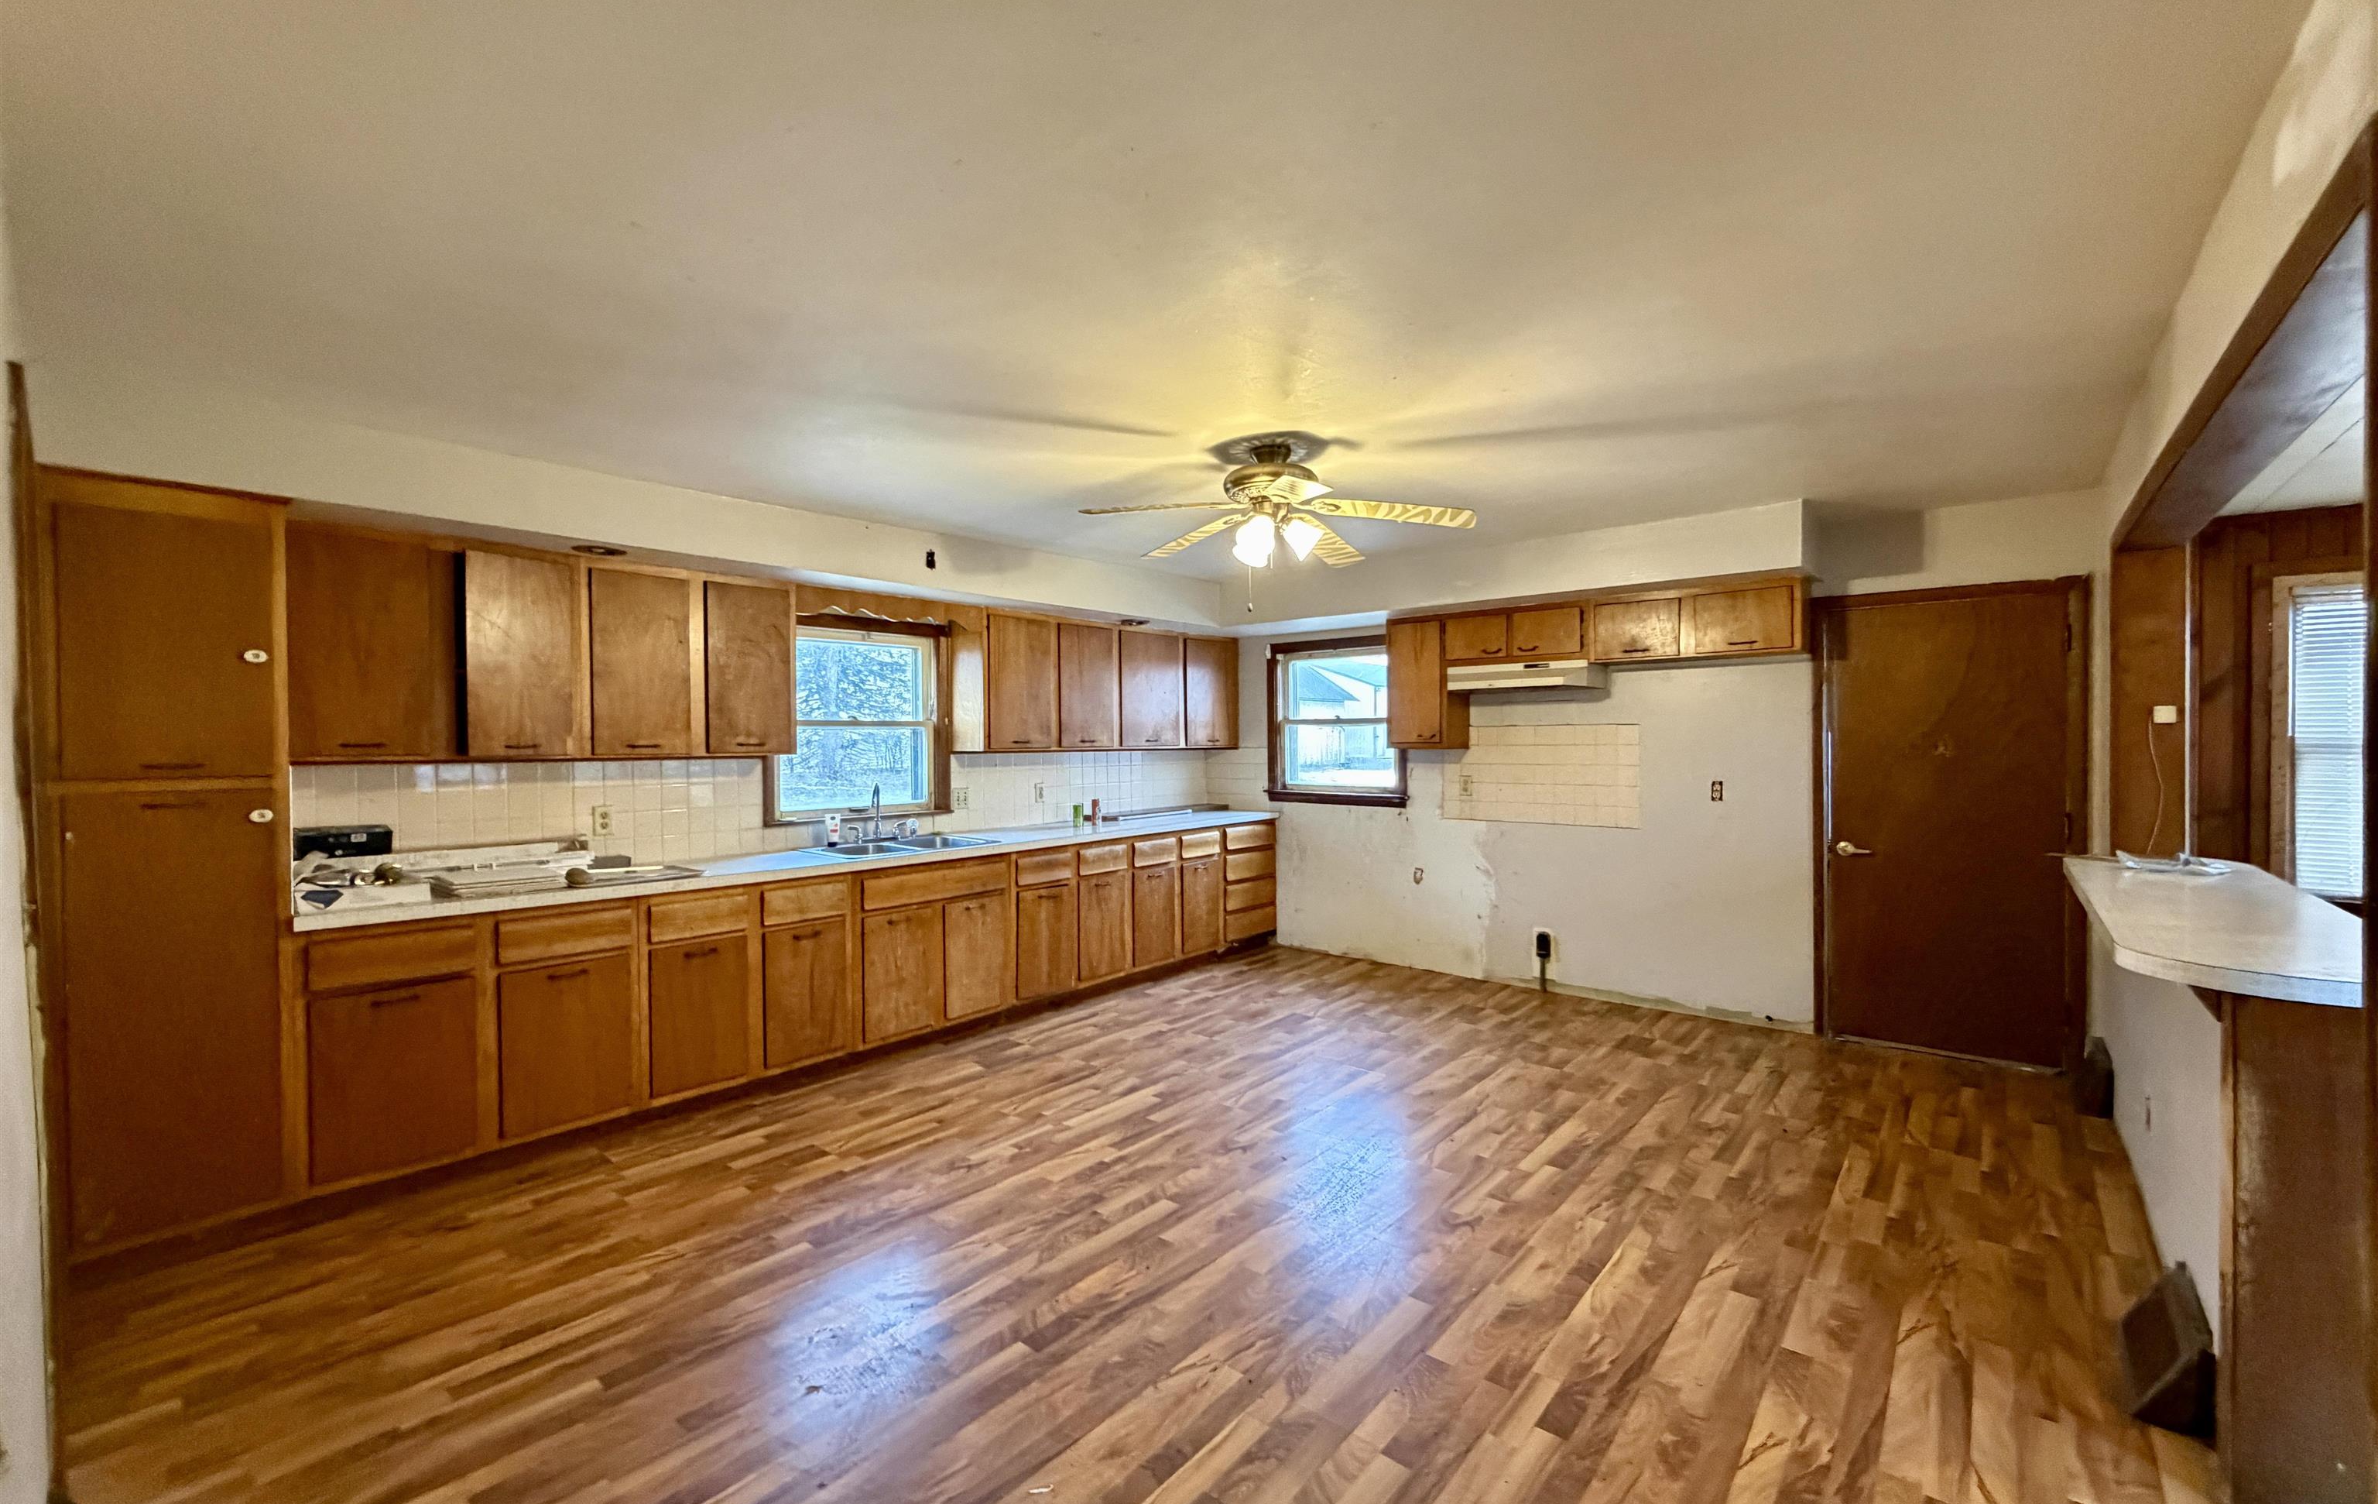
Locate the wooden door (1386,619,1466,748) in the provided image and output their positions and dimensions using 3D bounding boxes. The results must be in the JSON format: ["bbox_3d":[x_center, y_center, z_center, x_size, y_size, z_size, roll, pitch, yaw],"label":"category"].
[{"bbox_3d":[1.405,-0.393,5.615,0.350,0.745,0.333,0,1,40],"label":"wooden door"}]

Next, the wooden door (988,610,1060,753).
[{"bbox_3d":[-0.936,-0.382,5.403,0.030,0.735,0.492,0,1,41],"label":"wooden door"}]

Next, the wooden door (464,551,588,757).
[{"bbox_3d":[-2.483,-0.356,3.565,0.030,0.742,0.369,0,1,31],"label":"wooden door"}]

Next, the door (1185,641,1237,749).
[{"bbox_3d":[0.140,-0.402,6.647,0.030,0.745,0.517,0,1,41],"label":"door"}]

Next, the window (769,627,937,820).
[{"bbox_3d":[-1.630,-0.151,4.793,0.100,0.965,0.980,0,1,40],"label":"window"}]

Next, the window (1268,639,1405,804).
[{"bbox_3d":[0.934,-0.197,6.229,1.040,1.060,0.100,0,1,40],"label":"window"}]

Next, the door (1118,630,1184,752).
[{"bbox_3d":[-0.247,-0.393,6.200,0.030,0.738,0.576,0,1,41],"label":"door"}]

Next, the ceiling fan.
[{"bbox_3d":[0.289,-0.869,3.340,1.300,0.410,1.300,0,1,40],"label":"ceiling fan"}]

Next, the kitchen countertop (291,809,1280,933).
[{"bbox_3d":[-1.201,0.470,4.799,0.641,0.048,4.895,0,1,40],"label":"kitchen countertop"}]

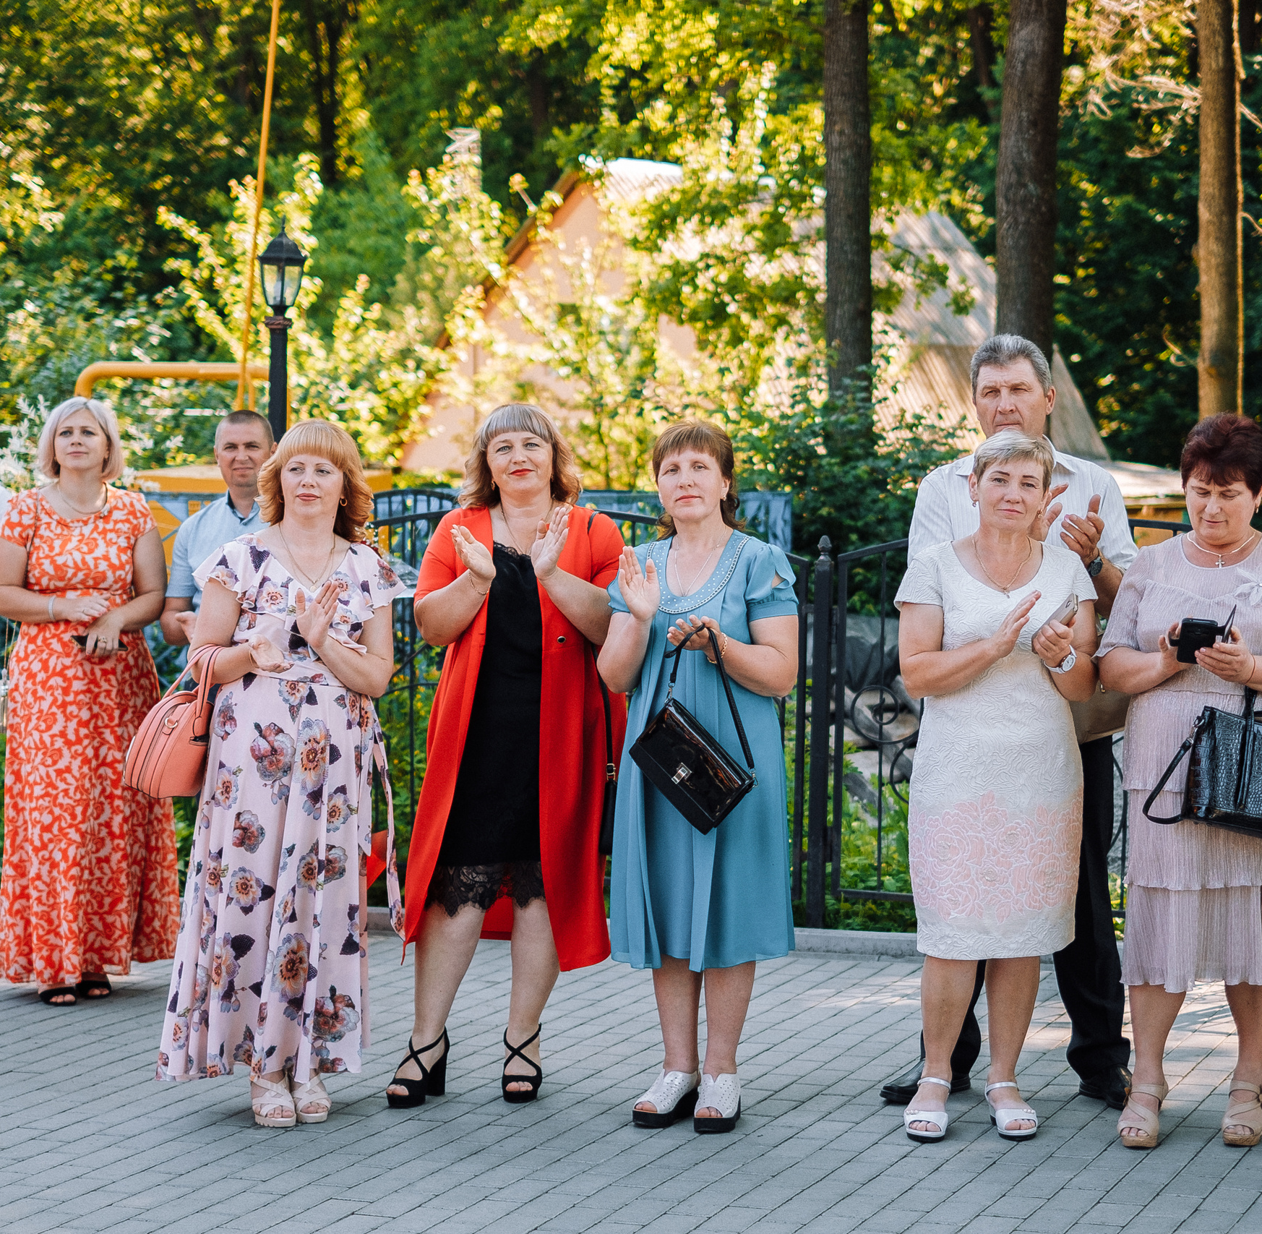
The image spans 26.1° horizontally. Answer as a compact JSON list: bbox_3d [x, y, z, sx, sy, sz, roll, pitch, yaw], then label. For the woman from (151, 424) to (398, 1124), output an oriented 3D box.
[{"bbox_3d":[-0.846,0.358,6.535,0.570,1.667,0.480,0,3,-2],"label":"woman"}]

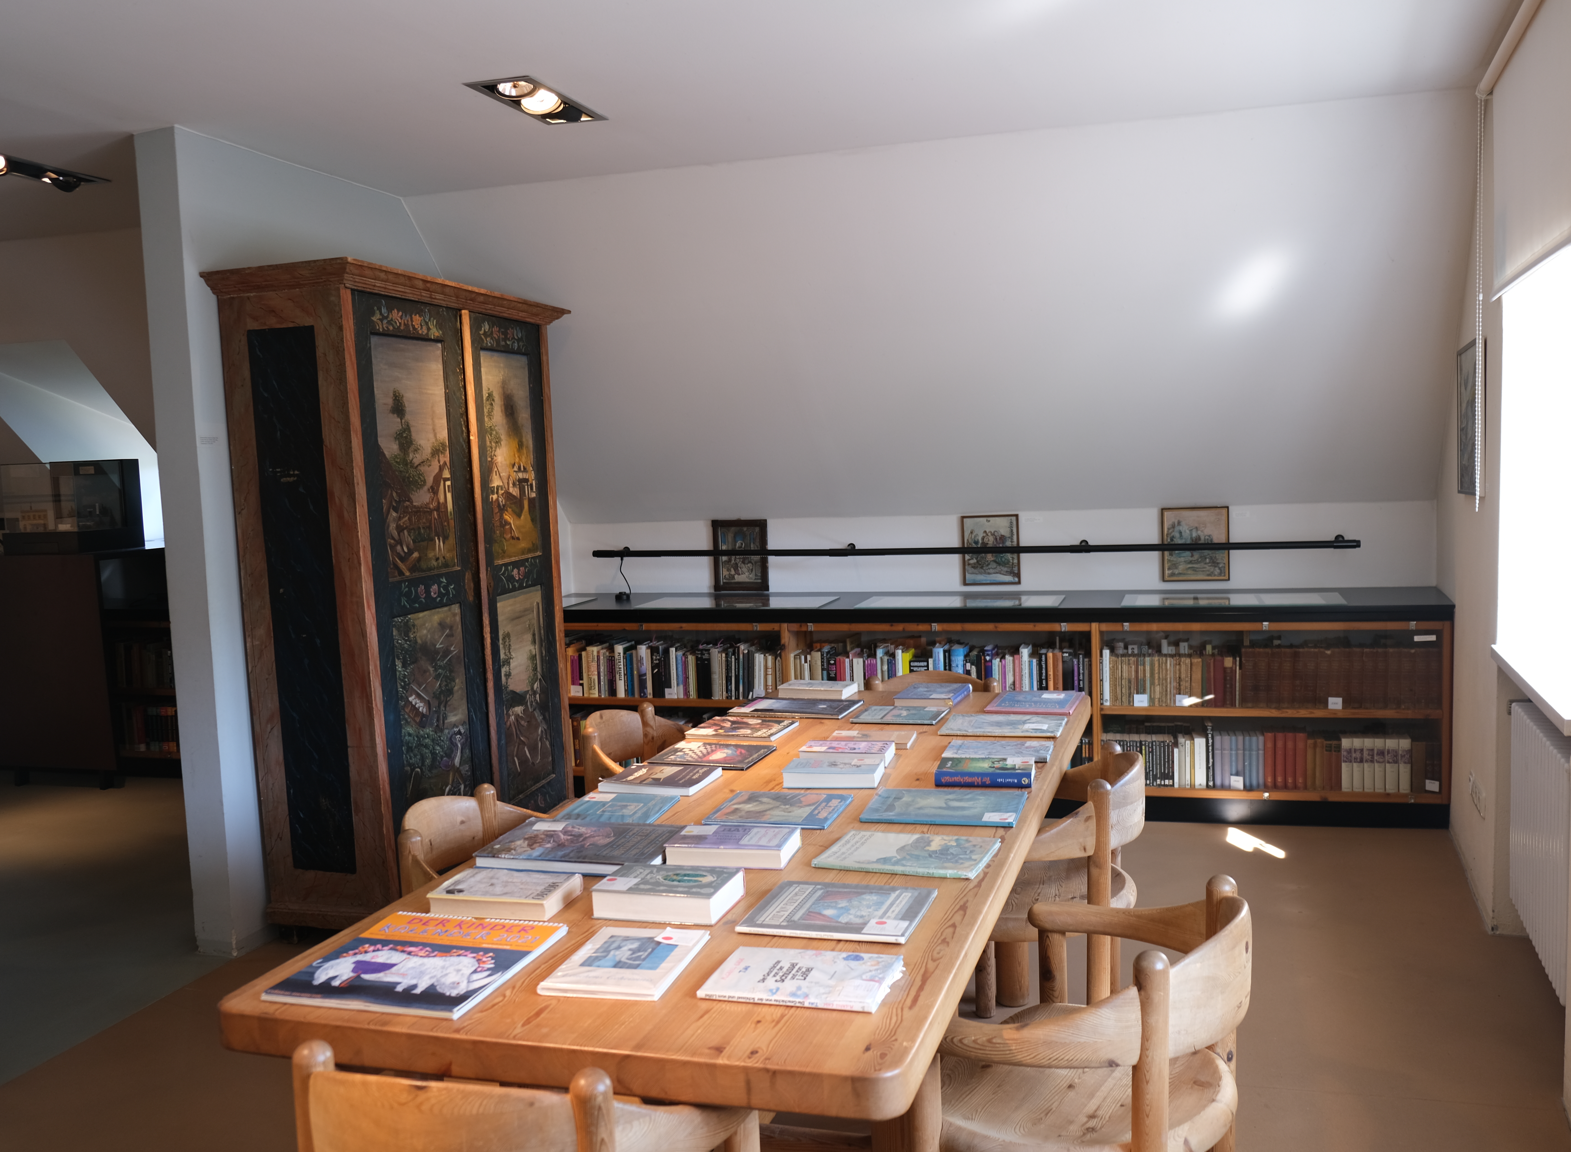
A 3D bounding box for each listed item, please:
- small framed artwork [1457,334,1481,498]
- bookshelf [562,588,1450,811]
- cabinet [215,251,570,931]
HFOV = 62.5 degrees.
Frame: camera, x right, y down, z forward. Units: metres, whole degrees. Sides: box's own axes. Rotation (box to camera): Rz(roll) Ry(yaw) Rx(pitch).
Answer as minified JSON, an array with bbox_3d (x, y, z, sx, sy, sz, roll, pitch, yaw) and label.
[{"bbox_3d":[2.239,-0.514,4.230,0.022,0.492,0.650,0,5,22],"label":"small framed artwork"},{"bbox_3d":[0.738,0.529,5.812,3.968,0.860,0.758,-1,5,16],"label":"bookshelf"},{"bbox_3d":[-1.282,0.064,4.674,0.507,2.115,1.475,-1,5,16],"label":"cabinet"}]

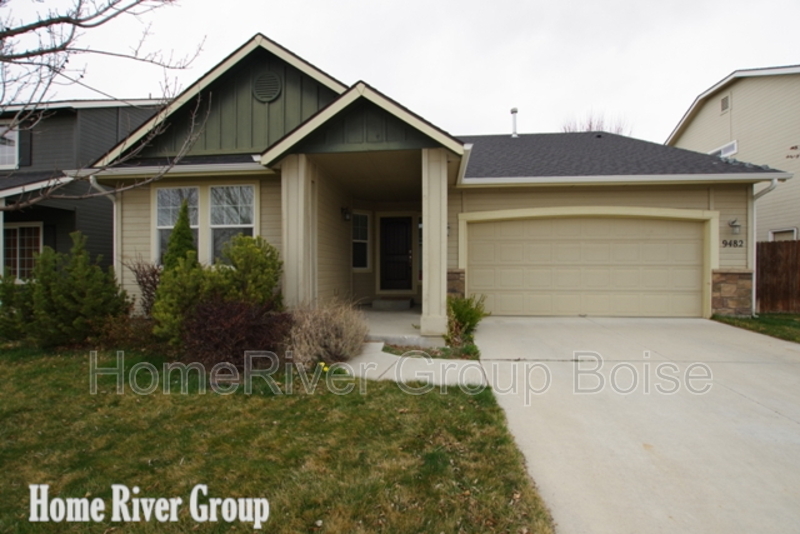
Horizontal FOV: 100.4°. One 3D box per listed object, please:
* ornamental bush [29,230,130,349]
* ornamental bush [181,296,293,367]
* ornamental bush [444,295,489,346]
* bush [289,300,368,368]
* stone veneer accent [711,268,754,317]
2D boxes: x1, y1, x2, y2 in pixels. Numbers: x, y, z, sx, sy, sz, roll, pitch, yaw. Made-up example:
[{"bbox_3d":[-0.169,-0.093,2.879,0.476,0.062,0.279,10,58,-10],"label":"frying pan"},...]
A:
[{"bbox_3d":[-5.040,0.310,5.320,1.220,1.680,1.120,0,0,5],"label":"ornamental bush"},{"bbox_3d":[-2.400,0.850,4.920,1.430,0.830,1.220,0,0,5],"label":"ornamental bush"},{"bbox_3d":[1.080,0.840,5.250,0.680,0.780,0.630,0,0,5],"label":"ornamental bush"},{"bbox_3d":[-1.020,0.875,4.750,1.100,0.800,1.050,0,0,5],"label":"bush"},{"bbox_3d":[6.650,0.515,6.720,0.760,0.960,0.150,0,0,5],"label":"stone veneer accent"}]

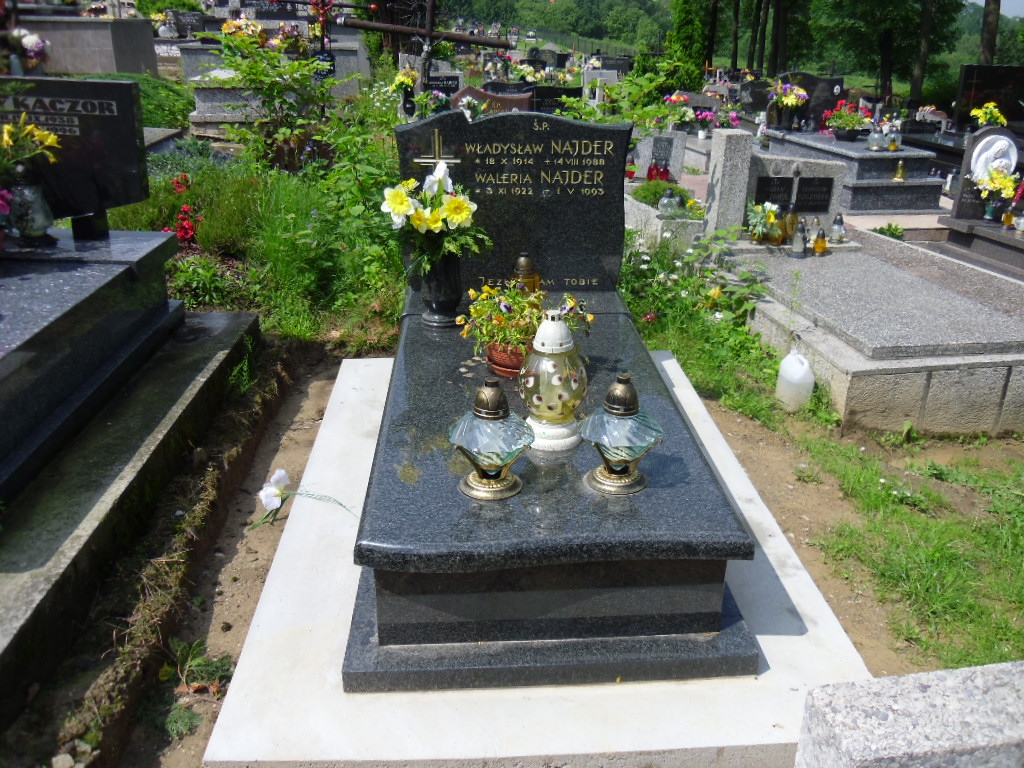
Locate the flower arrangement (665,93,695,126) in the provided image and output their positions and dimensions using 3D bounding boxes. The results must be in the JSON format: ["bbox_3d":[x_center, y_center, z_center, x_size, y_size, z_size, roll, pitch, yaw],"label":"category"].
[{"bbox_3d":[2.242,-3.652,12.200,0.420,0.430,0.380,-3,21,-7],"label":"flower arrangement"}]

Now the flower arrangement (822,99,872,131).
[{"bbox_3d":[3.348,-2.679,9.150,0.484,0.270,0.411,7,23,18],"label":"flower arrangement"}]

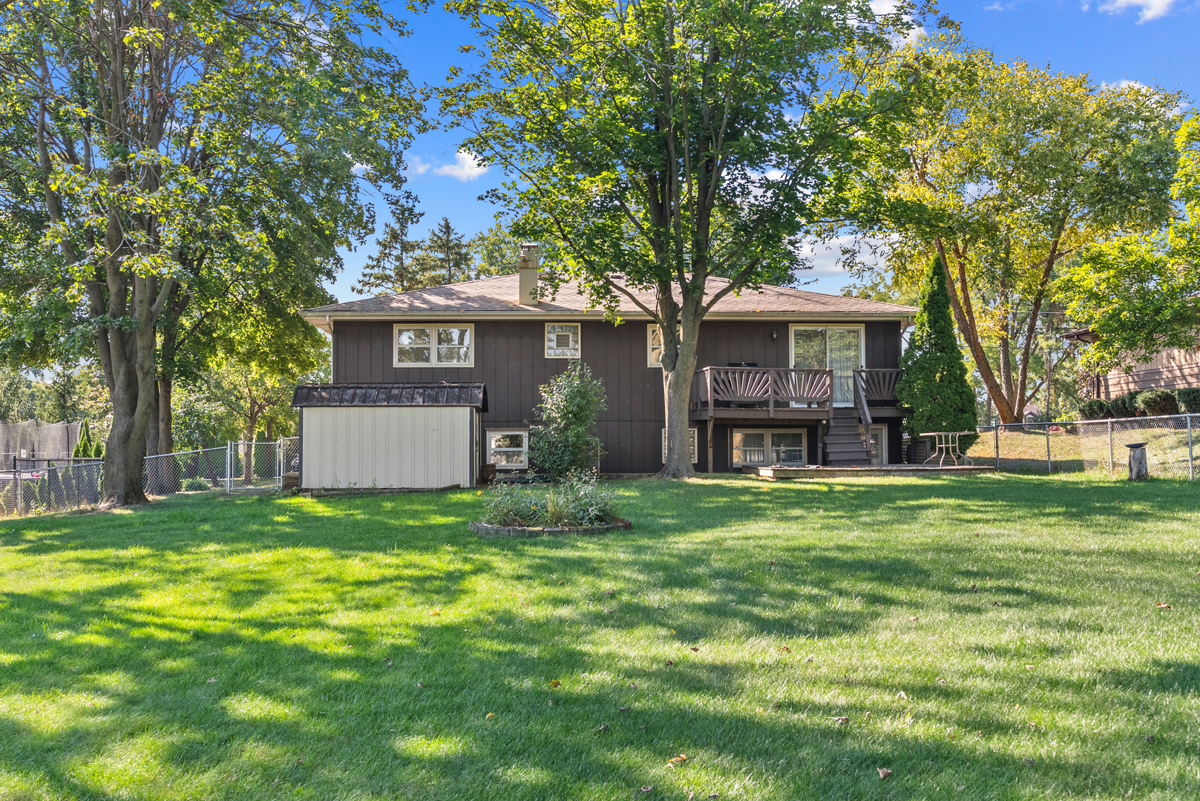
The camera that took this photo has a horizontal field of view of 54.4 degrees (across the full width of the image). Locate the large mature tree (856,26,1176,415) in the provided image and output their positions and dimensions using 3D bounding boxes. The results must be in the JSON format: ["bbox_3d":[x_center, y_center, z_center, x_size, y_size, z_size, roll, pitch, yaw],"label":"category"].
[{"bbox_3d":[12.400,-4.997,35.000,10.000,11.750,9.600,0,-2,-3],"label":"large mature tree"}]

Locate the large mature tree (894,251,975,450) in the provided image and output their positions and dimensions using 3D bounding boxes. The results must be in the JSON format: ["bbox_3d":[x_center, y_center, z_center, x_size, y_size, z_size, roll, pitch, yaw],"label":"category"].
[{"bbox_3d":[8.000,-0.976,27.900,1.920,4.950,1.900,0,-2,-3],"label":"large mature tree"}]

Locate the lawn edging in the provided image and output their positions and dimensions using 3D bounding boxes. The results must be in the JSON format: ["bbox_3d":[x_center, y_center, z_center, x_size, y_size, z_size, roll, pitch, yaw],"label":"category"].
[{"bbox_3d":[-0.600,1.488,14.100,1.950,0.120,1.650,0,-2,-3],"label":"lawn edging"}]

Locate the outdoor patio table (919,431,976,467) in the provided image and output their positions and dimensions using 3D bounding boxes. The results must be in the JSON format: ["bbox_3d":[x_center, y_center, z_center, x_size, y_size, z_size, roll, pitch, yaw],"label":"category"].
[{"bbox_3d":[7.840,1.130,26.300,1.260,0.750,1.260,0,-2,-3],"label":"outdoor patio table"}]

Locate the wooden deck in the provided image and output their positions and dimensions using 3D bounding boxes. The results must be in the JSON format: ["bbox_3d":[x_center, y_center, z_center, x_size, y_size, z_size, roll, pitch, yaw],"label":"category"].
[{"bbox_3d":[6.050,1.644,27.250,5.400,0.210,3.000,0,-2,-3],"label":"wooden deck"}]

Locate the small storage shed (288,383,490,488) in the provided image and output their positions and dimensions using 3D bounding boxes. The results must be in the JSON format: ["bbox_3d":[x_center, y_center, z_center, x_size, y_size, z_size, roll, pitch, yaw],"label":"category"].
[{"bbox_3d":[-4.580,0.772,26.200,4.020,2.300,3.100,0,-2,-3],"label":"small storage shed"}]

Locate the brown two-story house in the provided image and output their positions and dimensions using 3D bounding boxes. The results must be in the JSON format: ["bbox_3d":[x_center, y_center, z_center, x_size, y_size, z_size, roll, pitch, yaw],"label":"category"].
[{"bbox_3d":[0.300,-0.861,32.900,15.300,5.760,10.500,0,-2,-3],"label":"brown two-story house"}]

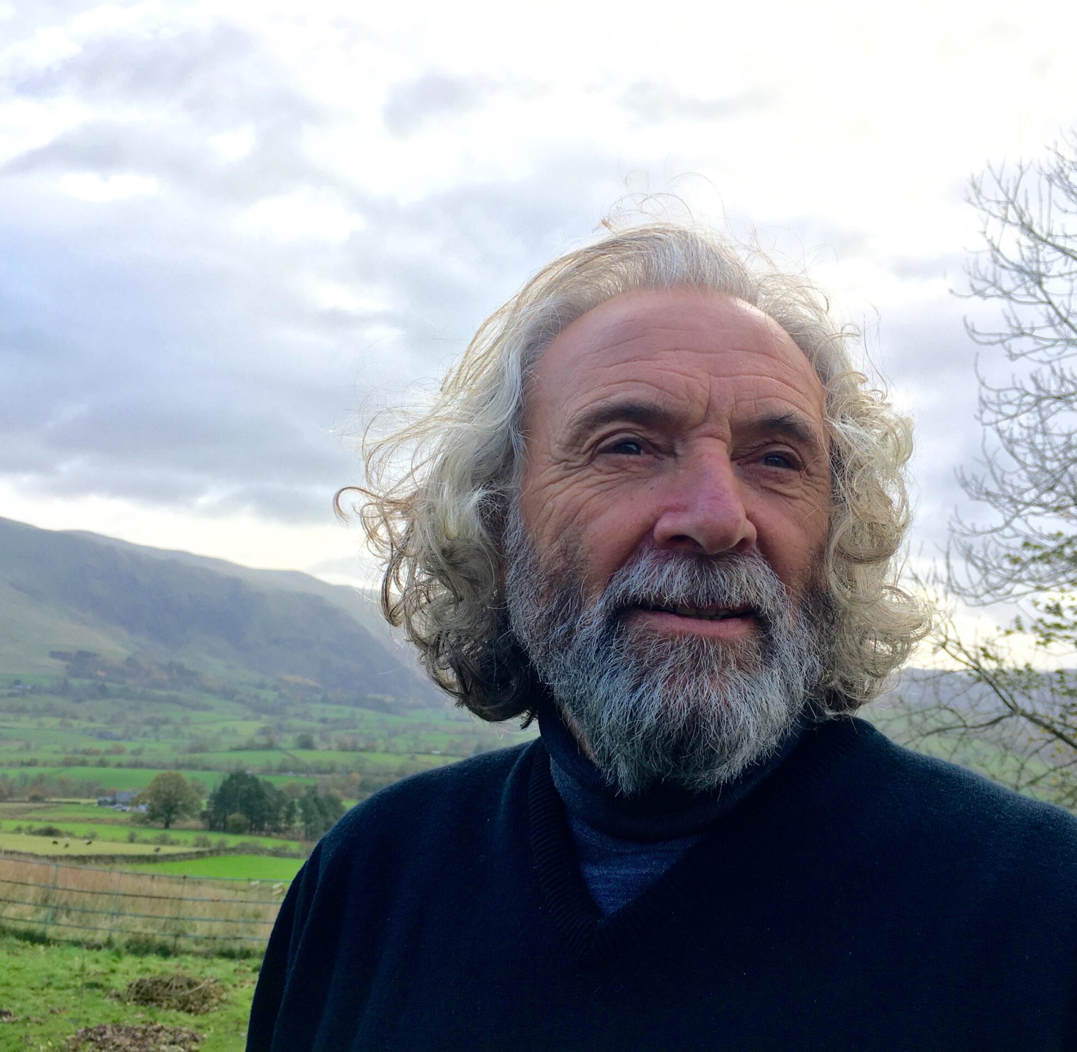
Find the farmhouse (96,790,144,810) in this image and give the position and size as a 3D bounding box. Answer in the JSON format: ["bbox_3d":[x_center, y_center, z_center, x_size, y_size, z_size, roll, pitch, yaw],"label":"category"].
[{"bbox_3d":[-144.099,94.608,405.000,16.500,7.200,8.500,4,-7,-19],"label":"farmhouse"}]

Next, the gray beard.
[{"bbox_3d":[0.059,0.050,0.489,0.150,0.130,0.110,3,-10,-8],"label":"gray beard"}]

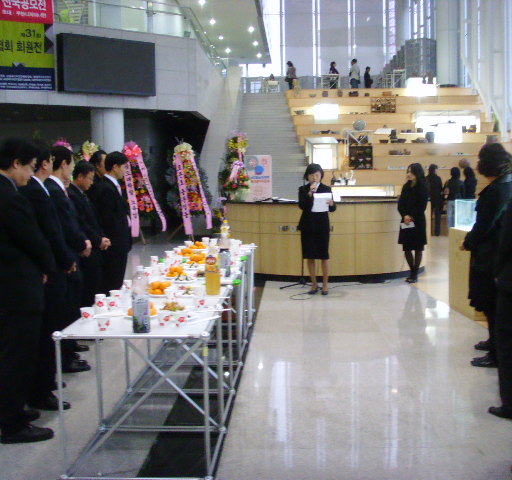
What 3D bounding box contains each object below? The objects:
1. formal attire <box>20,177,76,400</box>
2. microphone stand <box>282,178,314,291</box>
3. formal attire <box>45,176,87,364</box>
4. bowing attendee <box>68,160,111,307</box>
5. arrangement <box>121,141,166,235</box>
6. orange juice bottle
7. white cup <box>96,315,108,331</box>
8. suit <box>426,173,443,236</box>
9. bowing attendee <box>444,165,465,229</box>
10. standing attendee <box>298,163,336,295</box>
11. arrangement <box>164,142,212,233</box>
[{"bbox_3d":[-1.349,0.326,4.687,0.380,1.450,0.500,-2,5,-4],"label":"formal attire"},{"bbox_3d":[0.602,-0.089,9.440,0.520,1.400,0.470,0,5,4],"label":"microphone stand"},{"bbox_3d":[-1.535,0.246,5.668,0.420,1.450,0.500,-1,6,-6],"label":"formal attire"},{"bbox_3d":[-1.503,0.127,6.231,0.450,1.620,0.520,-1,6,-2],"label":"bowing attendee"},{"bbox_3d":[-2.551,-1.099,16.144,0.950,2.160,0.500,-4,6,-32],"label":"arrangement"},{"bbox_3d":[-0.274,0.187,4.581,0.093,0.312,0.093,0,5,6],"label":"orange juice bottle"},{"bbox_3d":[-0.735,0.402,3.498,0.071,0.068,0.071,-1,5,0],"label":"white cup"},{"bbox_3d":[3.820,-0.776,15.394,0.430,1.370,0.300,2,6,21],"label":"suit"},{"bbox_3d":[4.171,-0.750,15.123,0.450,1.550,0.380,-1,5,-6],"label":"bowing attendee"},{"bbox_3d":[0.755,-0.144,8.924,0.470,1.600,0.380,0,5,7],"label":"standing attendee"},{"bbox_3d":[-1.327,-0.953,14.176,0.900,1.950,0.600,-3,7,-25],"label":"arrangement"}]

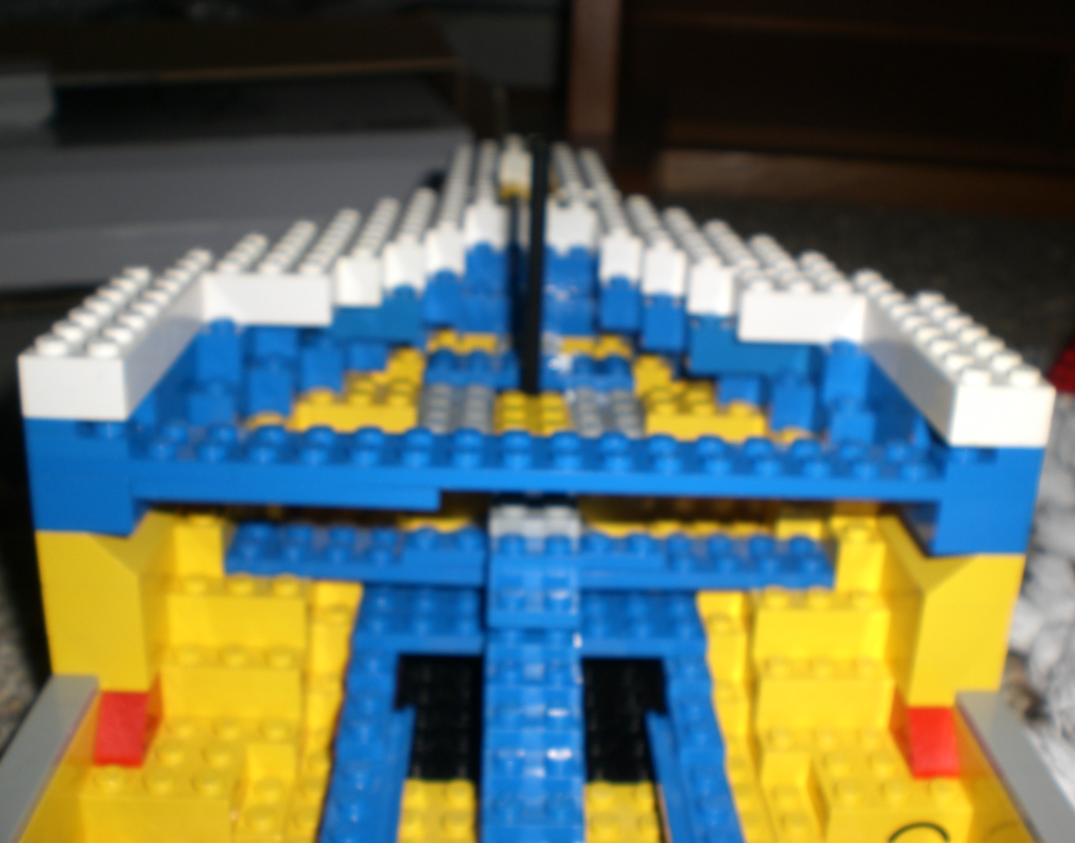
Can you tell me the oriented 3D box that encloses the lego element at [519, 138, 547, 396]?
[{"bbox_3d":[-0.001,-0.032,0.264,0.004,0.056,0.004,2,20,-2],"label":"lego element"}]

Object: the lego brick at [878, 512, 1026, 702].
[{"bbox_3d":[0.071,0.030,0.218,0.016,0.030,0.028,2,20,-2],"label":"lego brick"}]

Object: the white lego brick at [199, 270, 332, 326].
[{"bbox_3d":[-0.053,-0.026,0.243,0.024,0.011,0.010,2,20,-2],"label":"white lego brick"}]

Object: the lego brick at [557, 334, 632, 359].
[{"bbox_3d":[0.014,-0.016,0.308,0.016,0.011,0.012,2,20,-2],"label":"lego brick"}]

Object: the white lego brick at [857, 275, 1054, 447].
[{"bbox_3d":[0.073,-0.014,0.227,0.016,0.011,0.072,2,20,-2],"label":"white lego brick"}]

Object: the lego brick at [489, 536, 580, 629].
[{"bbox_3d":[-0.001,0.030,0.227,0.016,0.008,0.019,2,20,-2],"label":"lego brick"}]

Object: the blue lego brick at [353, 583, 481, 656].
[{"bbox_3d":[-0.021,0.036,0.226,0.024,0.005,0.016,2,20,-2],"label":"blue lego brick"}]

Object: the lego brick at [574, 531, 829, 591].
[{"bbox_3d":[0.031,0.025,0.232,0.048,0.005,0.016,2,20,-2],"label":"lego brick"}]

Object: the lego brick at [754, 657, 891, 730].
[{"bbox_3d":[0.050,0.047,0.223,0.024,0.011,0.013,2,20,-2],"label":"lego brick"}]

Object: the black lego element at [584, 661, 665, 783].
[{"bbox_3d":[0.014,0.055,0.234,0.016,0.005,0.032,2,20,-2],"label":"black lego element"}]

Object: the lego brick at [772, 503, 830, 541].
[{"bbox_3d":[0.050,0.018,0.245,0.008,0.011,0.012,2,20,-2],"label":"lego brick"}]

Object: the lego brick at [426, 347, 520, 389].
[{"bbox_3d":[-0.014,-0.012,0.282,0.024,0.005,0.008,2,20,-2],"label":"lego brick"}]

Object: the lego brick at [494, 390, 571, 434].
[{"bbox_3d":[-0.001,0.002,0.257,0.016,0.006,0.032,2,20,-2],"label":"lego brick"}]

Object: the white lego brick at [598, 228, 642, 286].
[{"bbox_3d":[0.019,-0.040,0.290,0.008,0.011,0.011,2,20,-2],"label":"white lego brick"}]

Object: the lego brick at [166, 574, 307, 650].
[{"bbox_3d":[-0.053,0.033,0.224,0.024,0.011,0.010,2,20,-2],"label":"lego brick"}]

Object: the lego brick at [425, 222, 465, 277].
[{"bbox_3d":[-0.021,-0.039,0.282,0.008,0.011,0.010,2,20,-2],"label":"lego brick"}]

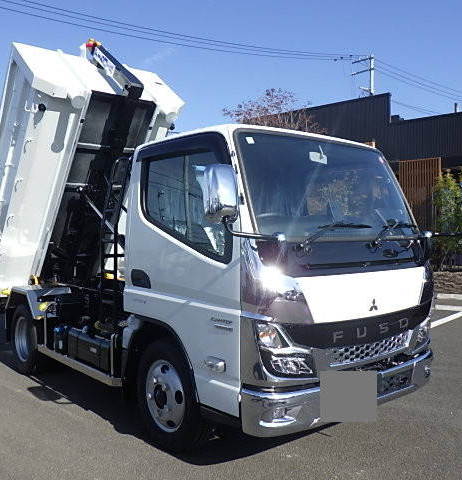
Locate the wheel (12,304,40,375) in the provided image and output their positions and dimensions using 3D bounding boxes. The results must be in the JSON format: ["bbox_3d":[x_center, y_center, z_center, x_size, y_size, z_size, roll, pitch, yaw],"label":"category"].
[{"bbox_3d":[-1.981,0.979,5.143,0.200,0.695,0.695,-1,0,-40],"label":"wheel"}]

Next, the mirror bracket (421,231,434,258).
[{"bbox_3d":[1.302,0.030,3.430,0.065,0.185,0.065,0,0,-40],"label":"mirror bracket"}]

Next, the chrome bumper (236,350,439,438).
[{"bbox_3d":[0.768,0.837,2.990,1.690,0.245,0.250,-1,0,-40],"label":"chrome bumper"}]

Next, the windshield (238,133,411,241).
[{"bbox_3d":[0.658,-0.338,3.097,1.500,0.660,0.160,-1,-24,-40],"label":"windshield"}]

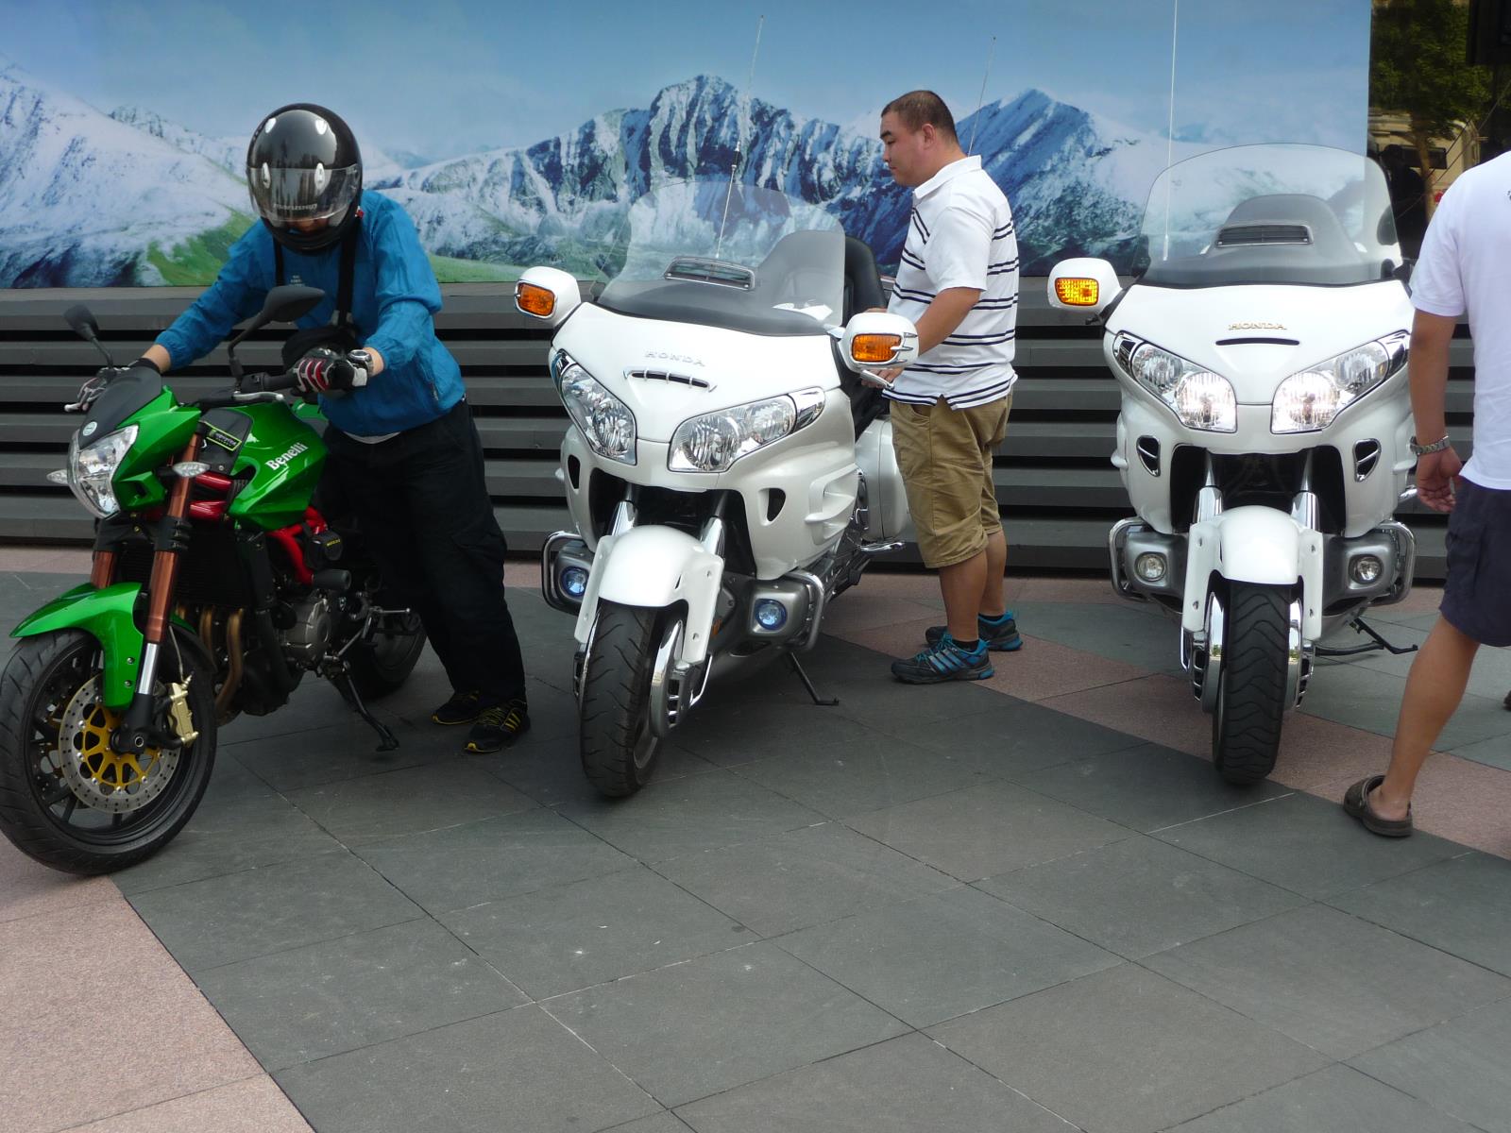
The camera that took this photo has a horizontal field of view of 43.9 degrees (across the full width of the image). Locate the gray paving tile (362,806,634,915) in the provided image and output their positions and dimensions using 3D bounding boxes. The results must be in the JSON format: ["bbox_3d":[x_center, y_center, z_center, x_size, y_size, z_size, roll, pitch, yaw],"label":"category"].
[{"bbox_3d":[-0.573,0.651,4.110,0.488,0.030,0.488,-9,13,-31],"label":"gray paving tile"}]

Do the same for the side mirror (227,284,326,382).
[{"bbox_3d":[-1.079,-0.527,4.240,0.230,0.210,0.100,4,13,24],"label":"side mirror"}]

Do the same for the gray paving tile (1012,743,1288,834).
[{"bbox_3d":[0.957,0.546,4.549,0.500,0.030,0.500,-9,14,-31],"label":"gray paving tile"}]

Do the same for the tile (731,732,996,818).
[{"bbox_3d":[0.255,0.531,4.705,0.497,0.025,0.497,-9,14,-31],"label":"tile"}]

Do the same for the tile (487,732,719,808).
[{"bbox_3d":[-0.415,0.512,4.768,0.488,0.030,0.488,-9,13,-31],"label":"tile"}]

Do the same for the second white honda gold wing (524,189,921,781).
[{"bbox_3d":[-0.066,-0.365,5.296,1.030,1.450,2.600,7,13,15],"label":"second white honda gold wing"}]

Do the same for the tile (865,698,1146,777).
[{"bbox_3d":[0.696,0.468,4.965,0.500,0.030,0.500,-9,14,-31],"label":"tile"}]

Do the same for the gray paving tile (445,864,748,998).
[{"bbox_3d":[-0.316,0.726,3.700,0.488,0.030,0.488,-9,13,-31],"label":"gray paving tile"}]

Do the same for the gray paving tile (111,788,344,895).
[{"bbox_3d":[-1.267,0.650,4.364,0.500,0.030,0.500,-9,14,-31],"label":"gray paving tile"}]

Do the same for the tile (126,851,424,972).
[{"bbox_3d":[-1.005,0.727,3.945,0.497,0.025,0.497,-9,14,-31],"label":"tile"}]

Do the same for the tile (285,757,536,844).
[{"bbox_3d":[-0.830,0.575,4.519,0.488,0.030,0.488,-9,13,-31],"label":"tile"}]

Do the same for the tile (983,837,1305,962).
[{"bbox_3d":[0.791,0.685,3.878,0.497,0.025,0.497,-9,14,-31],"label":"tile"}]

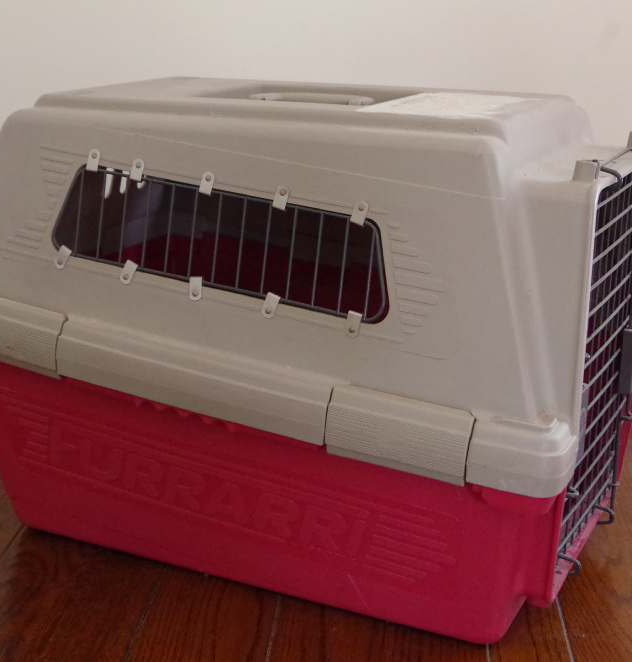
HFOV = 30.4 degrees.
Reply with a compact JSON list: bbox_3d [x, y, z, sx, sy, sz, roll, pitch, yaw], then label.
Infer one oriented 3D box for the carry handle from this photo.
[{"bbox_3d":[-0.007,-0.221,1.135,0.131,0.020,0.023,8,19,25],"label":"carry handle"}]

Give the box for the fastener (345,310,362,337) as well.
[{"bbox_3d":[0.032,-0.006,1.000,0.013,0.022,0.005,13,10,24],"label":"fastener"}]

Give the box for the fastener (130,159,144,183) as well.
[{"bbox_3d":[-0.167,-0.150,1.085,0.013,0.021,0.005,13,10,24],"label":"fastener"}]

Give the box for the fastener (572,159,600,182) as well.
[{"bbox_3d":[0.217,-0.129,0.932,0.018,0.017,0.014,8,19,25],"label":"fastener"}]

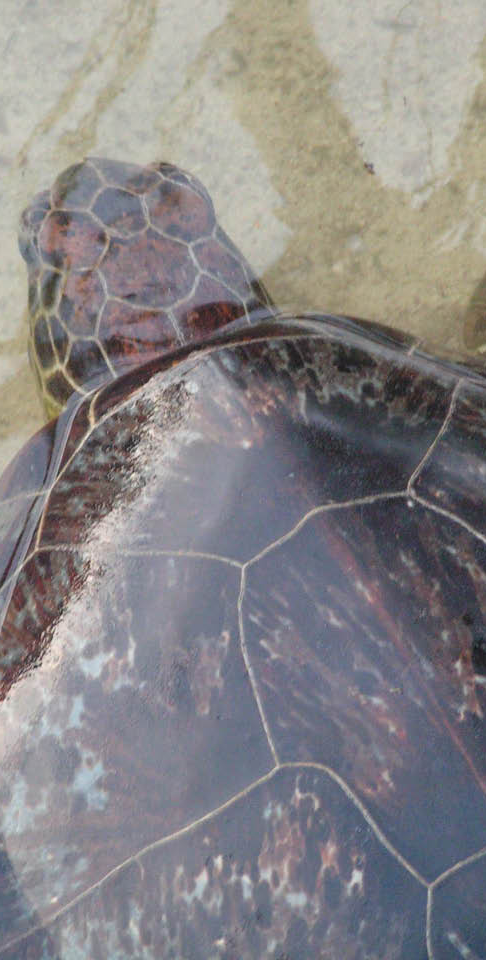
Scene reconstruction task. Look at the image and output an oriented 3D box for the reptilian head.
[{"bbox_3d":[-0.057,-0.108,3.780,0.132,0.110,0.165,-17,52,-11],"label":"reptilian head"}]

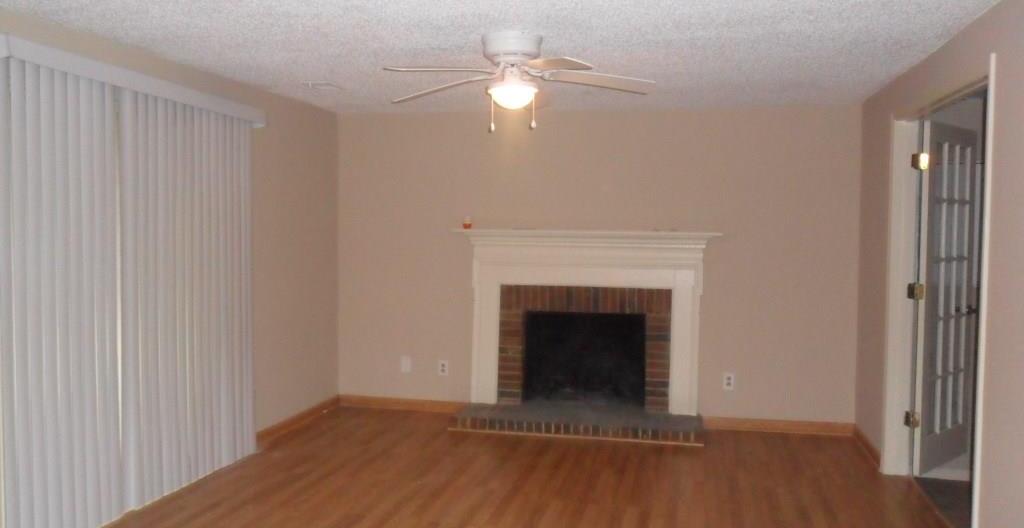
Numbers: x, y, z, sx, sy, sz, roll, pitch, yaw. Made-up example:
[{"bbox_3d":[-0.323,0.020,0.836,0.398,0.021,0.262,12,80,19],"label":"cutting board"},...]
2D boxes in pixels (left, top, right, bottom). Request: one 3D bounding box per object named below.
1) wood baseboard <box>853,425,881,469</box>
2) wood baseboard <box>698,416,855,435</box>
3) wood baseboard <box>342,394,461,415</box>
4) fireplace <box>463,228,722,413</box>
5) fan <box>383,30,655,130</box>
[{"bbox_3d":[2.279,1.170,5.140,0.021,0.089,0.816,1,3,13],"label":"wood baseboard"},{"bbox_3d":[1.873,1.145,5.638,1.030,0.089,0.021,1,3,13],"label":"wood baseboard"},{"bbox_3d":[-0.864,1.094,6.251,1.057,0.089,0.021,1,3,13],"label":"wood baseboard"},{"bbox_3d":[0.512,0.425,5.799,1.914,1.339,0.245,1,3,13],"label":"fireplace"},{"bbox_3d":[0.000,-0.835,3.753,1.349,0.424,1.243,1,3,13],"label":"fan"}]

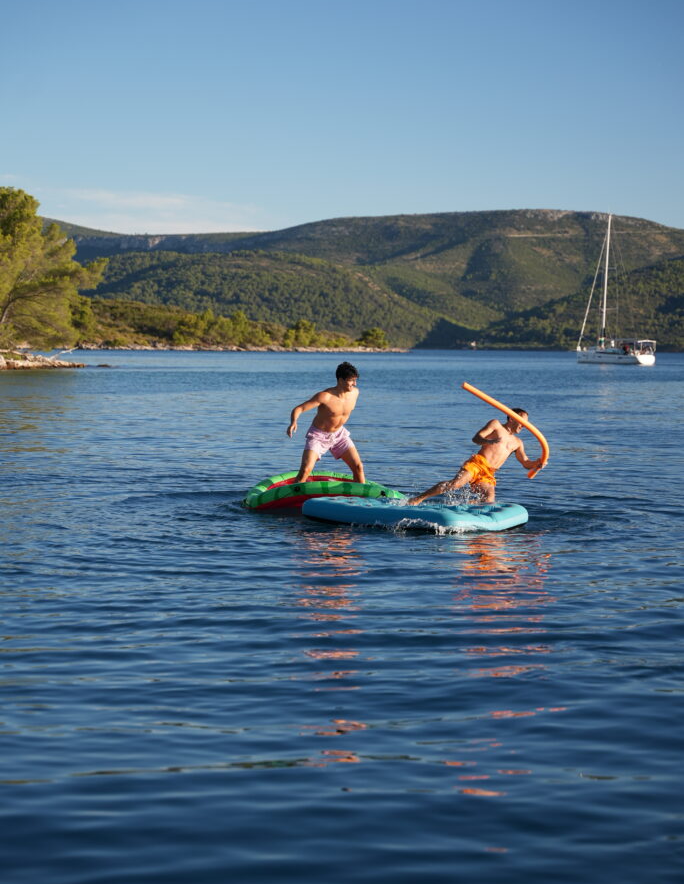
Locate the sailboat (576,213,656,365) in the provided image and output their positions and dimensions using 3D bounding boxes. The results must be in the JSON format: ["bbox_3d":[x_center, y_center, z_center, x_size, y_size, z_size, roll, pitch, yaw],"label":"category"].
[{"bbox_3d":[33.719,-19.049,247.556,4.000,18.700,12.300,-1,3,-37],"label":"sailboat"}]

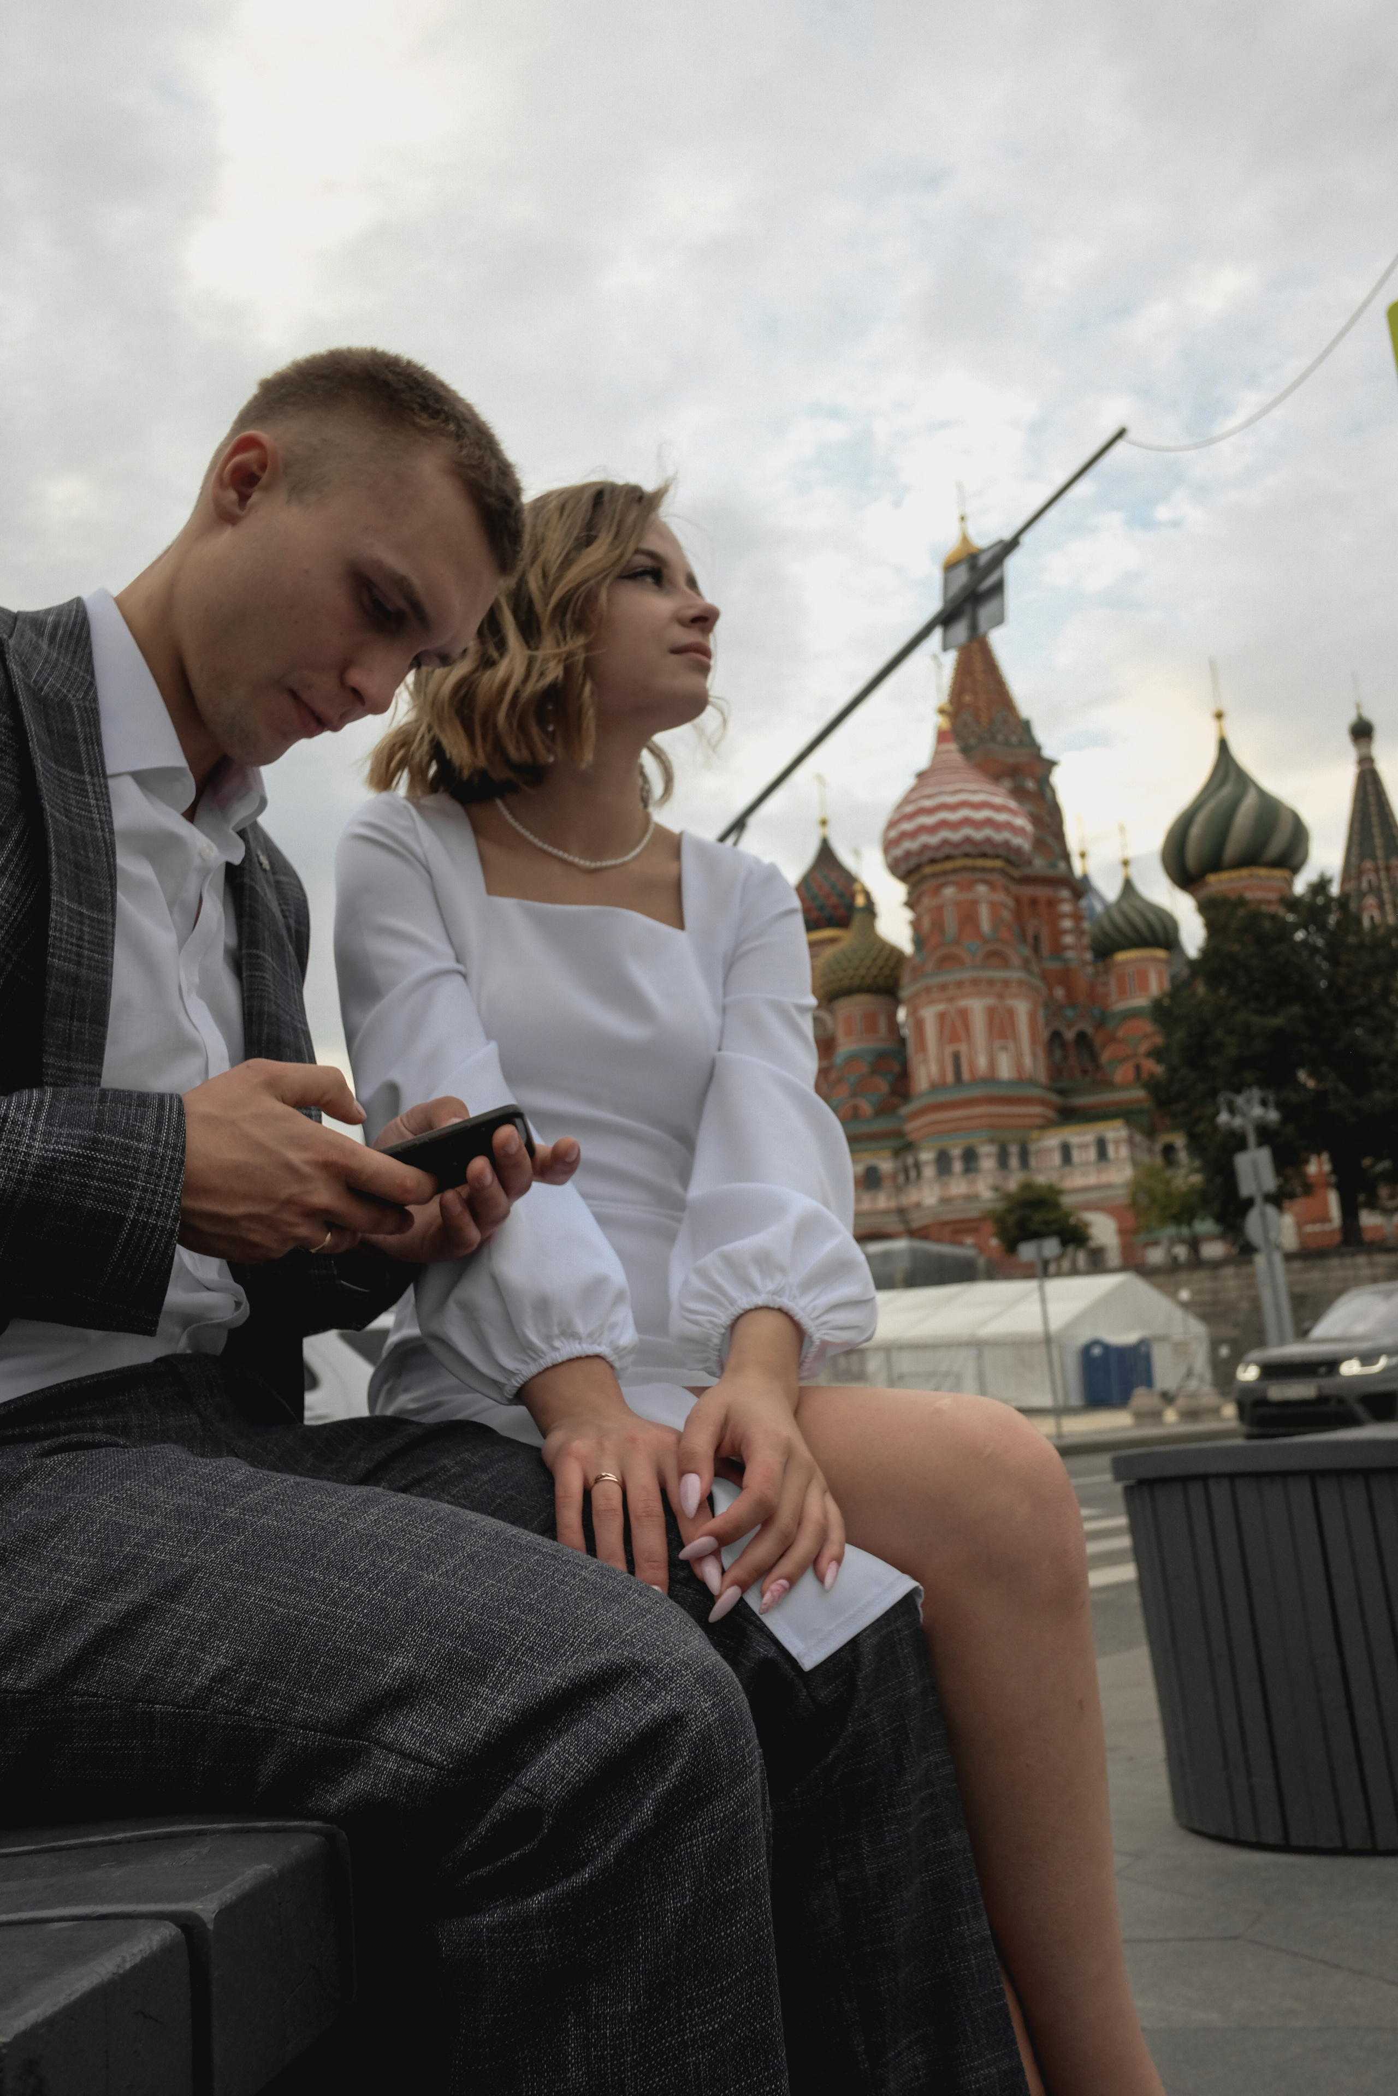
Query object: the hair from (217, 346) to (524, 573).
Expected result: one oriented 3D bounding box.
[{"bbox_3d":[-0.196,-0.344,0.950,0.155,0.190,0.160,-43,-17,2],"label":"hair"}]

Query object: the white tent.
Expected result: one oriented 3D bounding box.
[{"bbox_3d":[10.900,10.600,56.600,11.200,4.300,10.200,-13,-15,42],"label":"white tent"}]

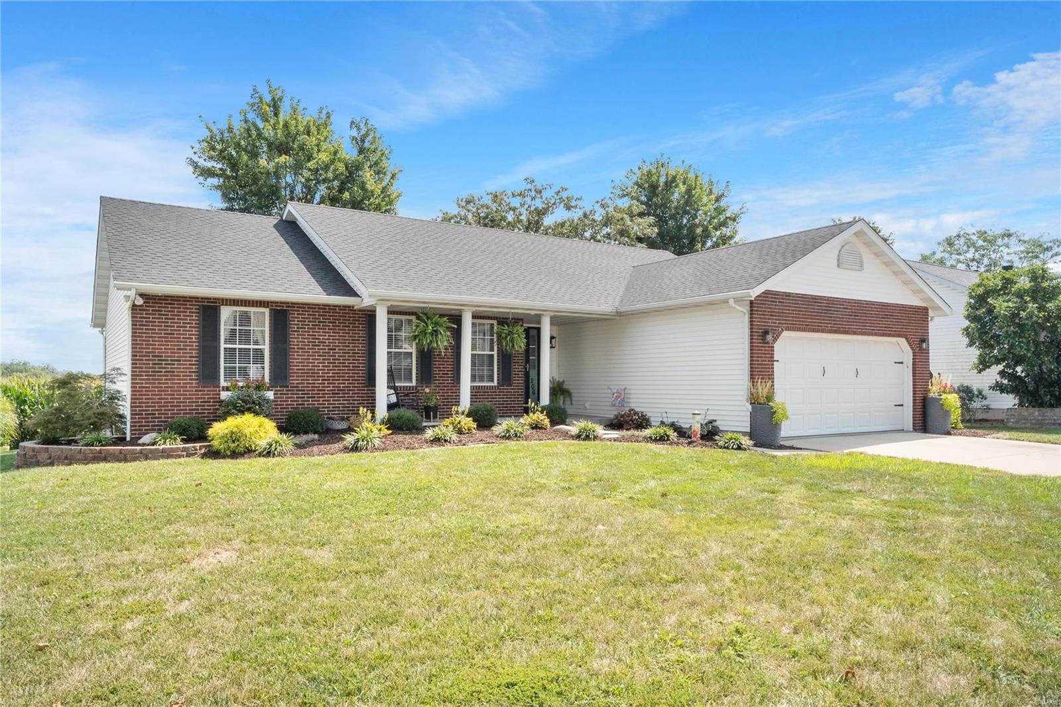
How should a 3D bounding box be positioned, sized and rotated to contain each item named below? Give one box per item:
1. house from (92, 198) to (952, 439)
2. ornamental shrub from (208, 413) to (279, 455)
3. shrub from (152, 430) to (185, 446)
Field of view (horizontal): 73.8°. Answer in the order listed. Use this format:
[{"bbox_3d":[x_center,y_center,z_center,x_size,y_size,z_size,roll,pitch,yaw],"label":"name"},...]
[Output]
[{"bbox_3d":[-1.191,-0.936,18.737,17.230,5.720,15.400,1,-3,-34],"label":"house"},{"bbox_3d":[-4.611,1.283,11.336,1.060,0.639,1.000,1,-3,-22],"label":"ornamental shrub"},{"bbox_3d":[-6.039,1.377,11.805,0.520,0.260,0.520,1,-3,-27],"label":"shrub"}]

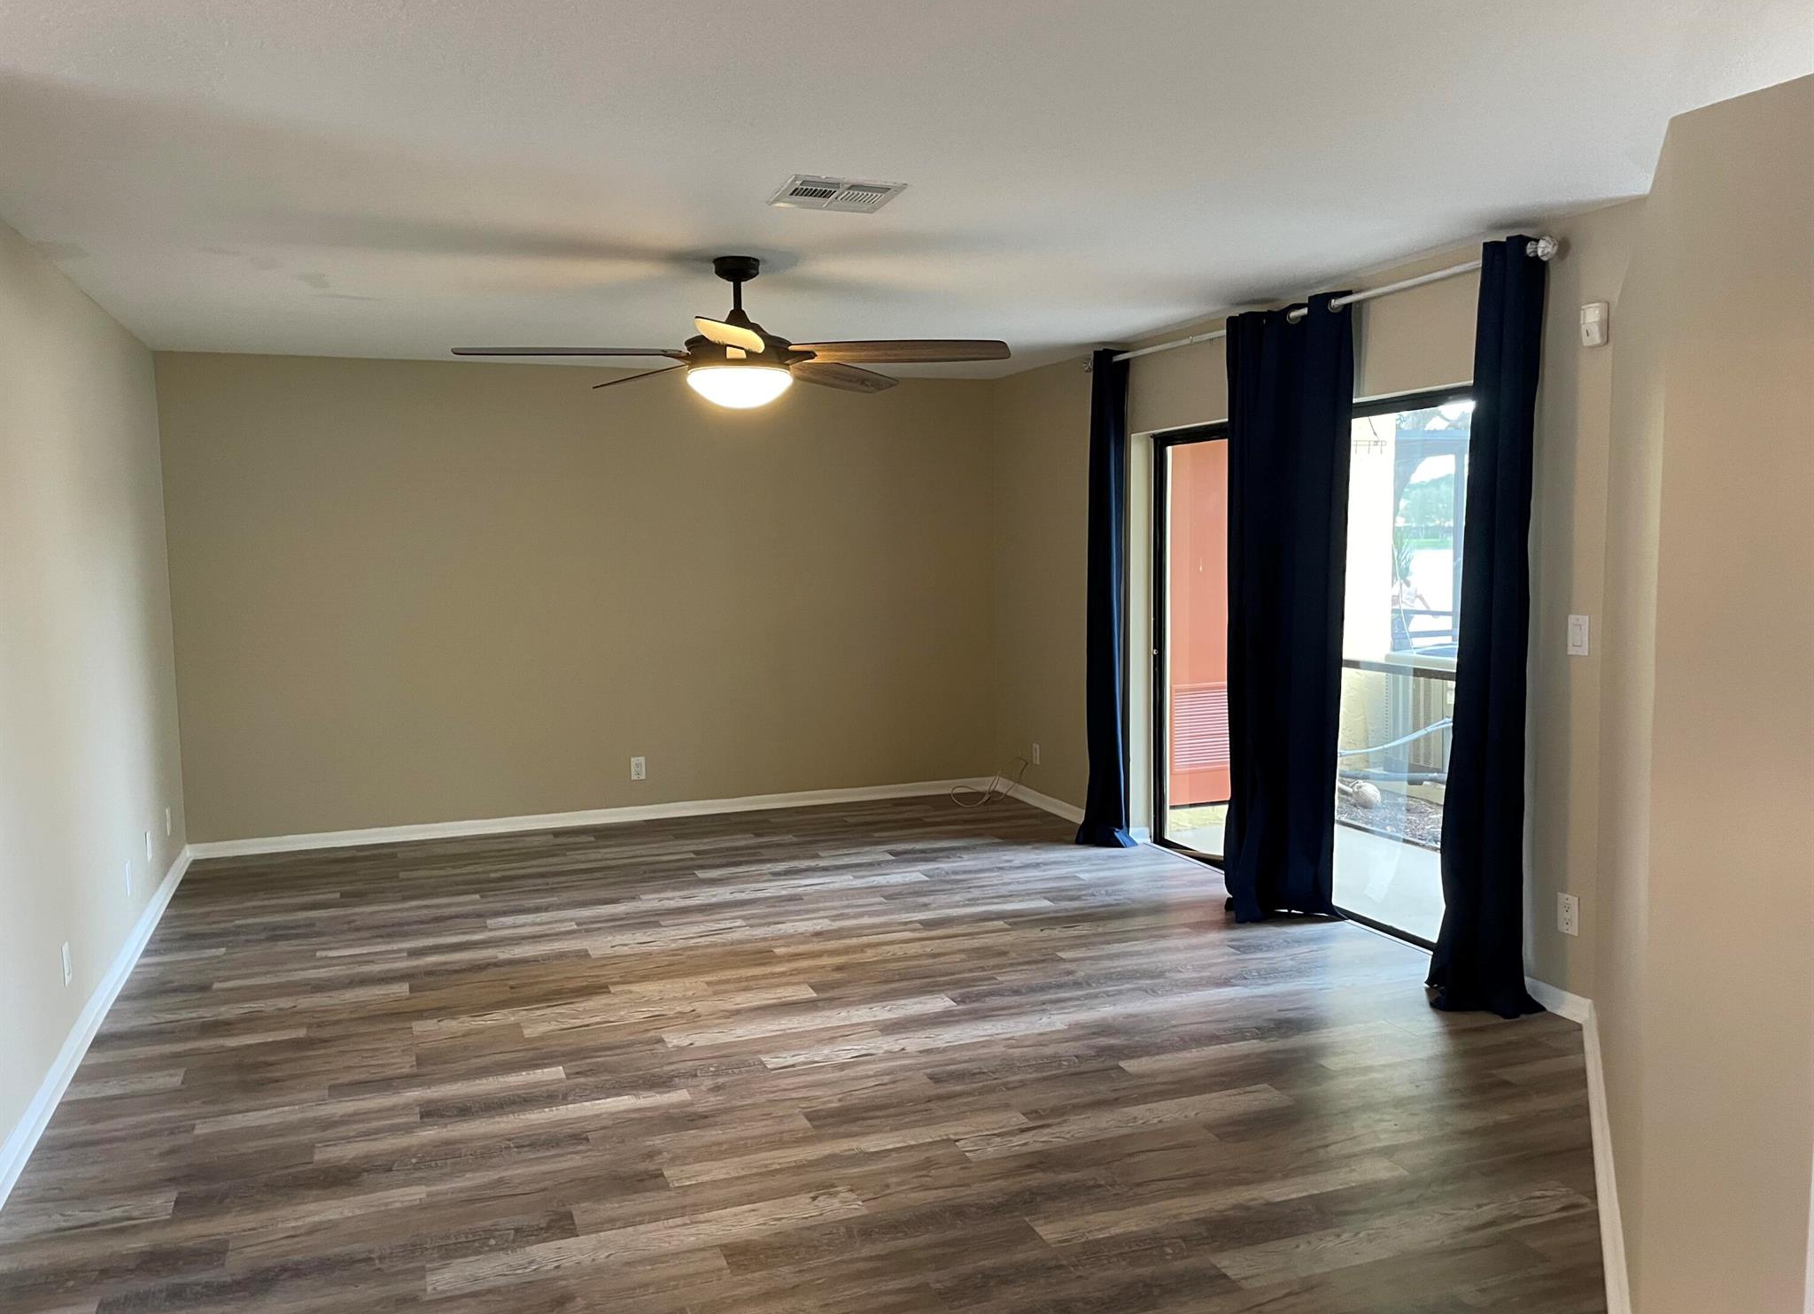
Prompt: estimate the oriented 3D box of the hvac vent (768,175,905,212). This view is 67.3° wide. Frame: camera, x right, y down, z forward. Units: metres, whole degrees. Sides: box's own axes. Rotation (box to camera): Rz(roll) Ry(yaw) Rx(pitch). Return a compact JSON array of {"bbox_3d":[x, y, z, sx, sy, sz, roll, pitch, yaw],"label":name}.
[{"bbox_3d":[-0.188,-1.216,3.608,0.306,0.022,0.325,-3,5,-17],"label":"hvac vent"}]

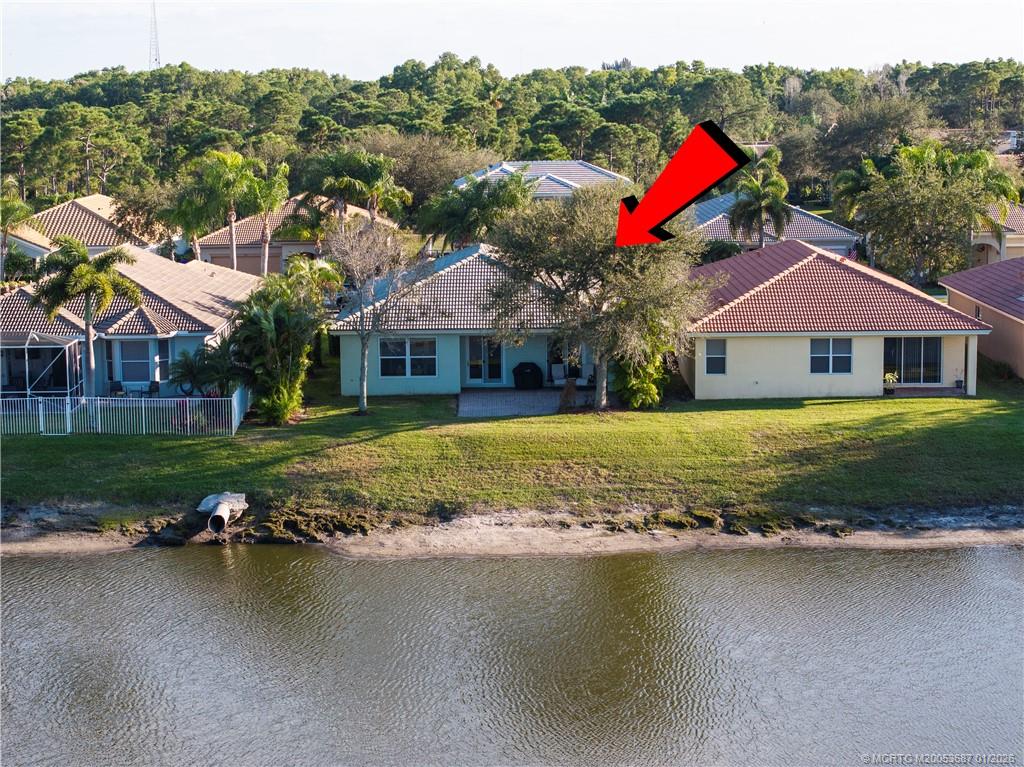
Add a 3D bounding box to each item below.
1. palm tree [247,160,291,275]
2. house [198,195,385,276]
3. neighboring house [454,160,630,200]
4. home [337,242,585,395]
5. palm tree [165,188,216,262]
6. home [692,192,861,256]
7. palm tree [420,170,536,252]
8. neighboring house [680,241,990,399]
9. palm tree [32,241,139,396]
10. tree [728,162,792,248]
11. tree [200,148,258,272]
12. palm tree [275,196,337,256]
[{"bbox_3d":[-15.018,-9.056,128.309,2.719,9.247,2.719,-1,9,0],"label":"palm tree"},{"bbox_3d":[-14.905,-10.945,151.822,13.800,5.950,16.000,-1,9,0],"label":"house"},{"bbox_3d":[3.456,-20.383,217.606,19.500,6.400,17.000,0,8,0],"label":"neighboring house"},{"bbox_3d":[-1.546,-3.809,103.461,13.100,6.000,21.500,0,8,0],"label":"home"},{"bbox_3d":[-20.878,-8.909,134.459,3.240,7.240,3.240,-1,9,0],"label":"palm tree"},{"bbox_3d":[18.046,-10.995,152.202,13.200,6.050,19.500,0,8,0],"label":"home"},{"bbox_3d":[-2.272,-8.668,128.071,6.600,8.740,6.300,0,8,0],"label":"palm tree"},{"bbox_3d":[14.440,-3.708,101.630,13.300,6.050,21.500,0,8,0],"label":"neighboring house"},{"bbox_3d":[-17.967,-2.137,87.886,4.567,8.216,4.567,-1,9,0],"label":"palm tree"},{"bbox_3d":[16.232,-10.128,135.356,4.174,8.611,4.174,-1,9,0],"label":"tree"},{"bbox_3d":[-18.146,-10.034,133.964,4.300,10.040,4.300,0,8,0],"label":"tree"},{"bbox_3d":[-13.672,-8.938,137.144,4.100,6.890,4.000,0,8,0],"label":"palm tree"}]

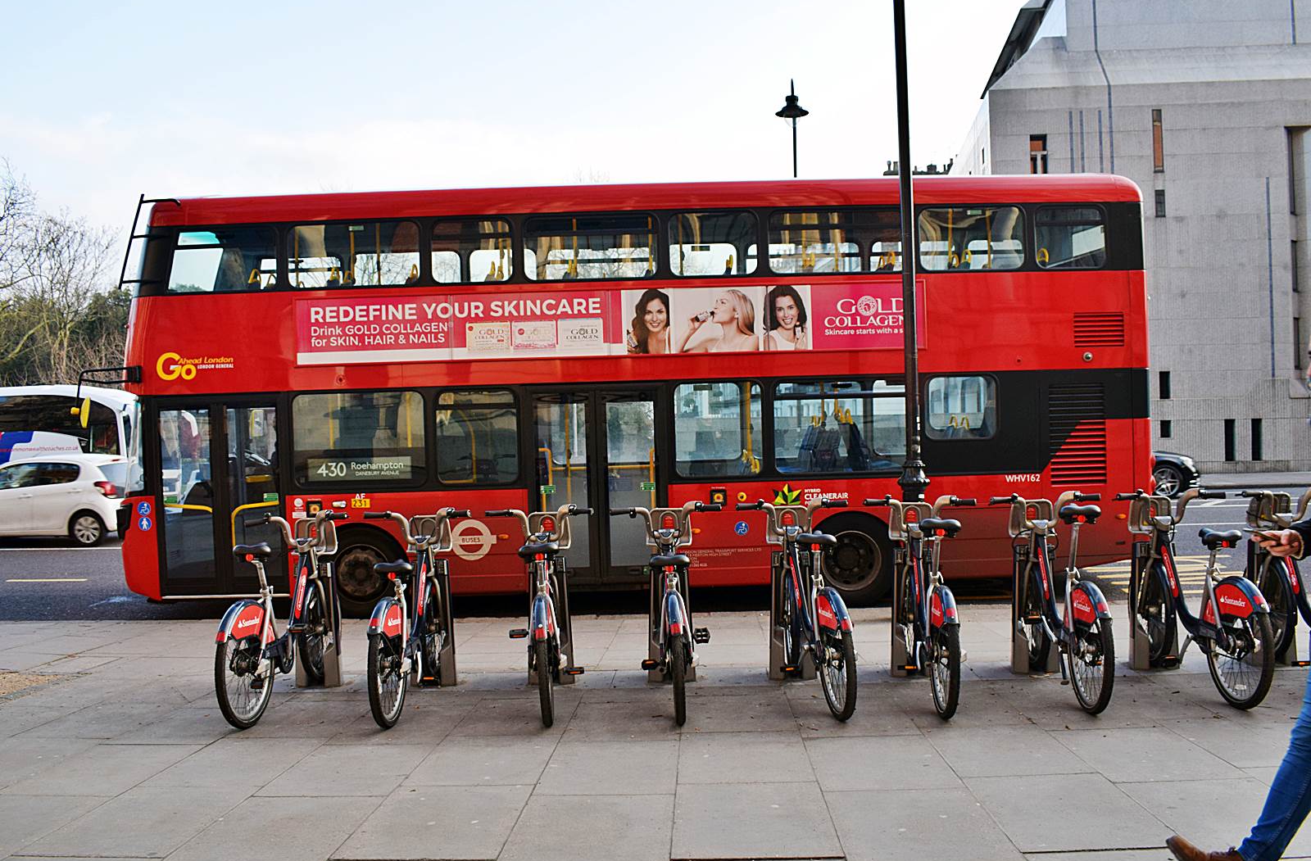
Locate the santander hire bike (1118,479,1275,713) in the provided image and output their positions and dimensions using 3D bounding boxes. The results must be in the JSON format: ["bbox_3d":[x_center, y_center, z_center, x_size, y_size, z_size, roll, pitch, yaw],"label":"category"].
[{"bbox_3d":[3.094,0.906,6.270,0.660,1.120,1.800,-2,0,2],"label":"santander hire bike"}]

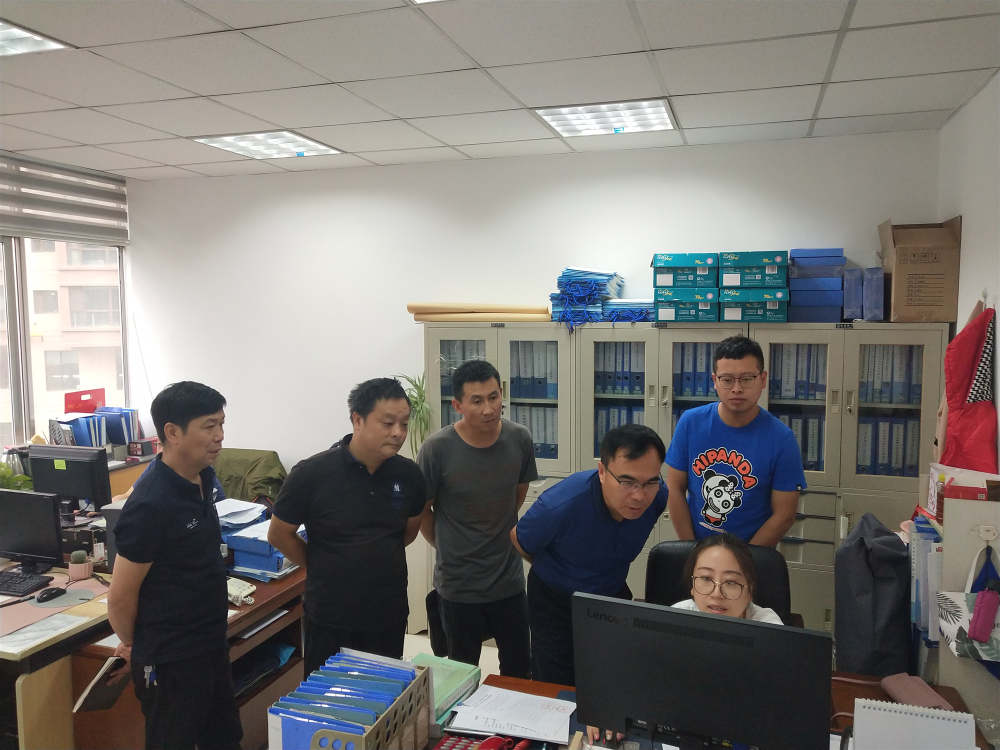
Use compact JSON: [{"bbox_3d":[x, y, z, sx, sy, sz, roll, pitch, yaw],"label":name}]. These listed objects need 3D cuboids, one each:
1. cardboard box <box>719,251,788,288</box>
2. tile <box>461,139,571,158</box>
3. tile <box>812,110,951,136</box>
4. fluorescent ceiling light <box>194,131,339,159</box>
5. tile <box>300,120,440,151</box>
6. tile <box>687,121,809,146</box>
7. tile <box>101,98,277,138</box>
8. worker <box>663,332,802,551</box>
[{"bbox_3d":[1.251,-0.512,4.264,0.315,0.171,0.250,1,4,18],"label":"cardboard box"},{"bbox_3d":[0.069,-1.180,4.483,0.590,0.020,0.385,1,3,19],"label":"tile"},{"bbox_3d":[1.808,-1.208,4.144,0.602,0.018,0.400,1,4,18],"label":"tile"},{"bbox_3d":[-1.170,-1.200,4.408,0.590,0.070,0.590,1,3,19],"label":"fluorescent ceiling light"},{"bbox_3d":[-0.628,-1.165,4.220,0.590,0.020,0.590,1,3,19],"label":"tile"},{"bbox_3d":[1.173,-1.160,4.118,0.590,0.020,0.385,1,3,19],"label":"tile"},{"bbox_3d":[-1.366,-1.146,3.852,0.590,0.020,0.590,1,3,19],"label":"tile"},{"bbox_3d":[0.833,0.717,3.069,0.480,1.714,0.310,2,4,30],"label":"worker"}]

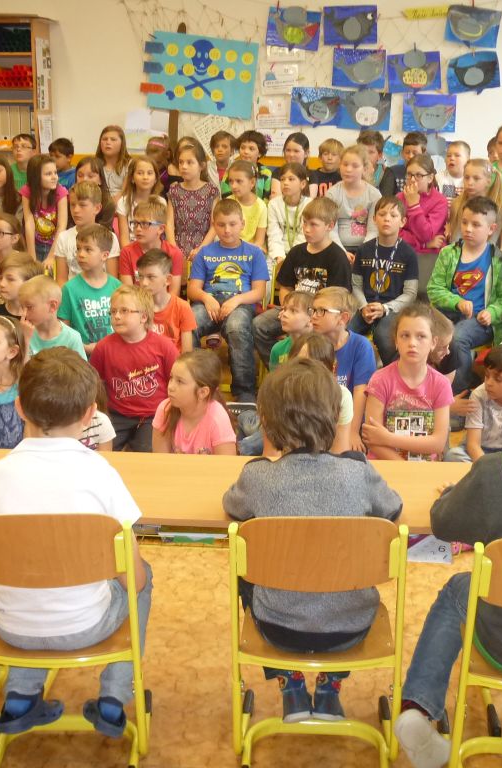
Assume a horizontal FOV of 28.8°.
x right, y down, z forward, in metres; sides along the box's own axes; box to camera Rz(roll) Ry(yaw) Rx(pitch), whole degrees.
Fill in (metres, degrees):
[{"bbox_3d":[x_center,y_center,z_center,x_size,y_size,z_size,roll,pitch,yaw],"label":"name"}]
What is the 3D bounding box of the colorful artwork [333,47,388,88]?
[{"bbox_3d":[0.857,-2.515,7.766,0.420,0.310,0.020,3,16,1],"label":"colorful artwork"}]

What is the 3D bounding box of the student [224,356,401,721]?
[{"bbox_3d":[0.162,0.372,2.569,0.440,1.040,0.550,1,16,0],"label":"student"}]

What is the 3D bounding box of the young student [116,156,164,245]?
[{"bbox_3d":[-0.680,-0.806,5.790,0.380,1.081,0.520,3,14,8],"label":"young student"}]

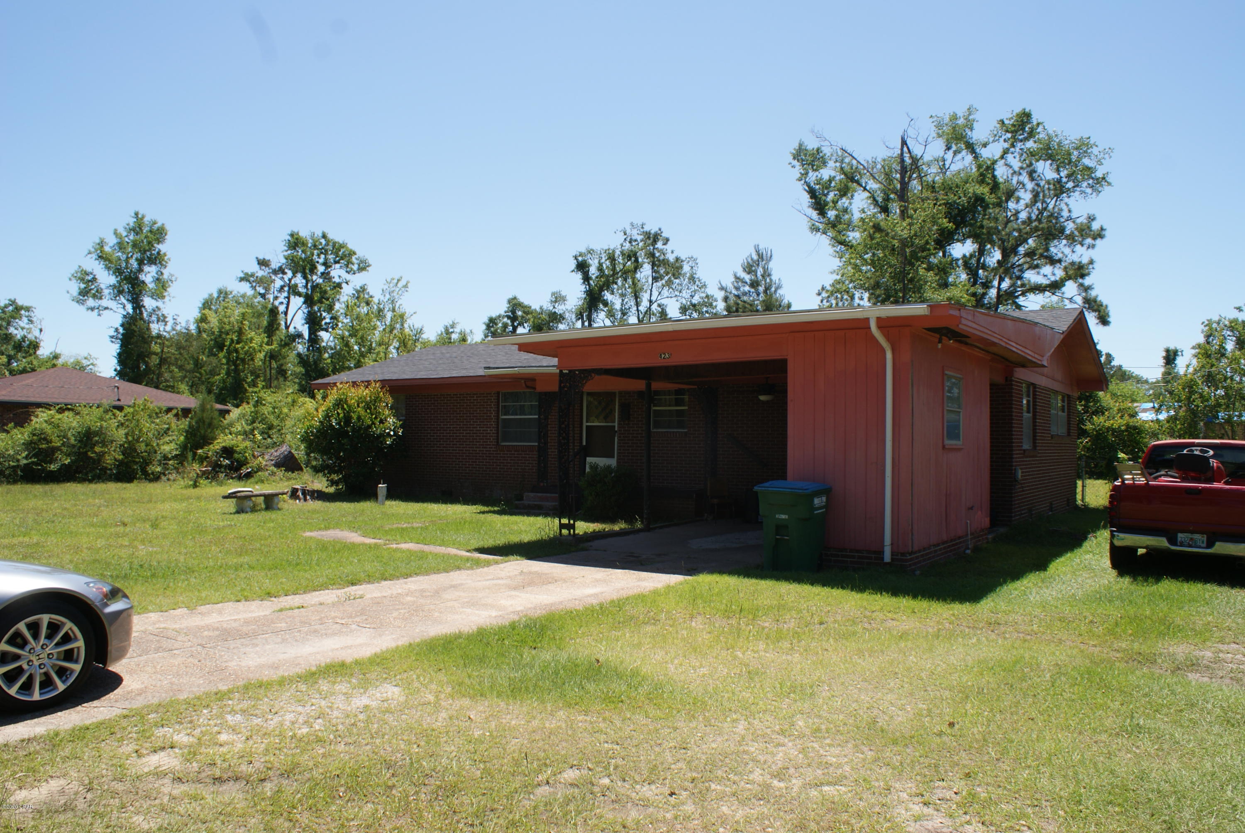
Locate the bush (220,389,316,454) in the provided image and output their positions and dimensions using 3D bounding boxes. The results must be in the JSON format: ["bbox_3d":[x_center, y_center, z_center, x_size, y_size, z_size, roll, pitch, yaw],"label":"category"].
[{"bbox_3d":[-13.304,0.613,34.993,3.747,3.341,3.600,1,-2,-21],"label":"bush"}]

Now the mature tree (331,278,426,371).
[{"bbox_3d":[-11.870,-1.994,44.862,4.800,9.308,4.600,-1,-2,34],"label":"mature tree"}]

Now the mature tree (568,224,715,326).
[{"bbox_3d":[1.024,-3.978,53.791,8.400,14.067,7.500,-1,-2,34],"label":"mature tree"}]

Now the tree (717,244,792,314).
[{"bbox_3d":[6.830,-3.003,48.107,4.308,11.673,4.308,0,-2,8],"label":"tree"}]

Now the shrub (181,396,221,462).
[{"bbox_3d":[-14.894,0.745,32.988,1.478,2.934,1.500,1,-2,-24],"label":"shrub"}]

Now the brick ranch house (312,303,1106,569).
[{"bbox_3d":[0.204,-0.081,21.598,18.300,4.240,15.050,-1,-2,33],"label":"brick ranch house"}]

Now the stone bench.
[{"bbox_3d":[-7.790,1.807,19.793,1.420,0.420,0.420,2,-2,-35],"label":"stone bench"}]

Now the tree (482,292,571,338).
[{"bbox_3d":[-6.047,-2.375,58.090,6.041,10.763,6.041,1,-2,-6],"label":"tree"}]

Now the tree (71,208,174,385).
[{"bbox_3d":[-32.433,-5.212,60.165,6.805,16.090,6.805,1,-2,-28],"label":"tree"}]

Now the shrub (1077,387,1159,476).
[{"bbox_3d":[19.595,0.854,36.944,3.400,3.788,3.200,-1,-2,34],"label":"shrub"}]

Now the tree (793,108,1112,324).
[{"bbox_3d":[13.873,-5.115,39.266,13.000,15.741,11.500,-1,-2,34],"label":"tree"}]

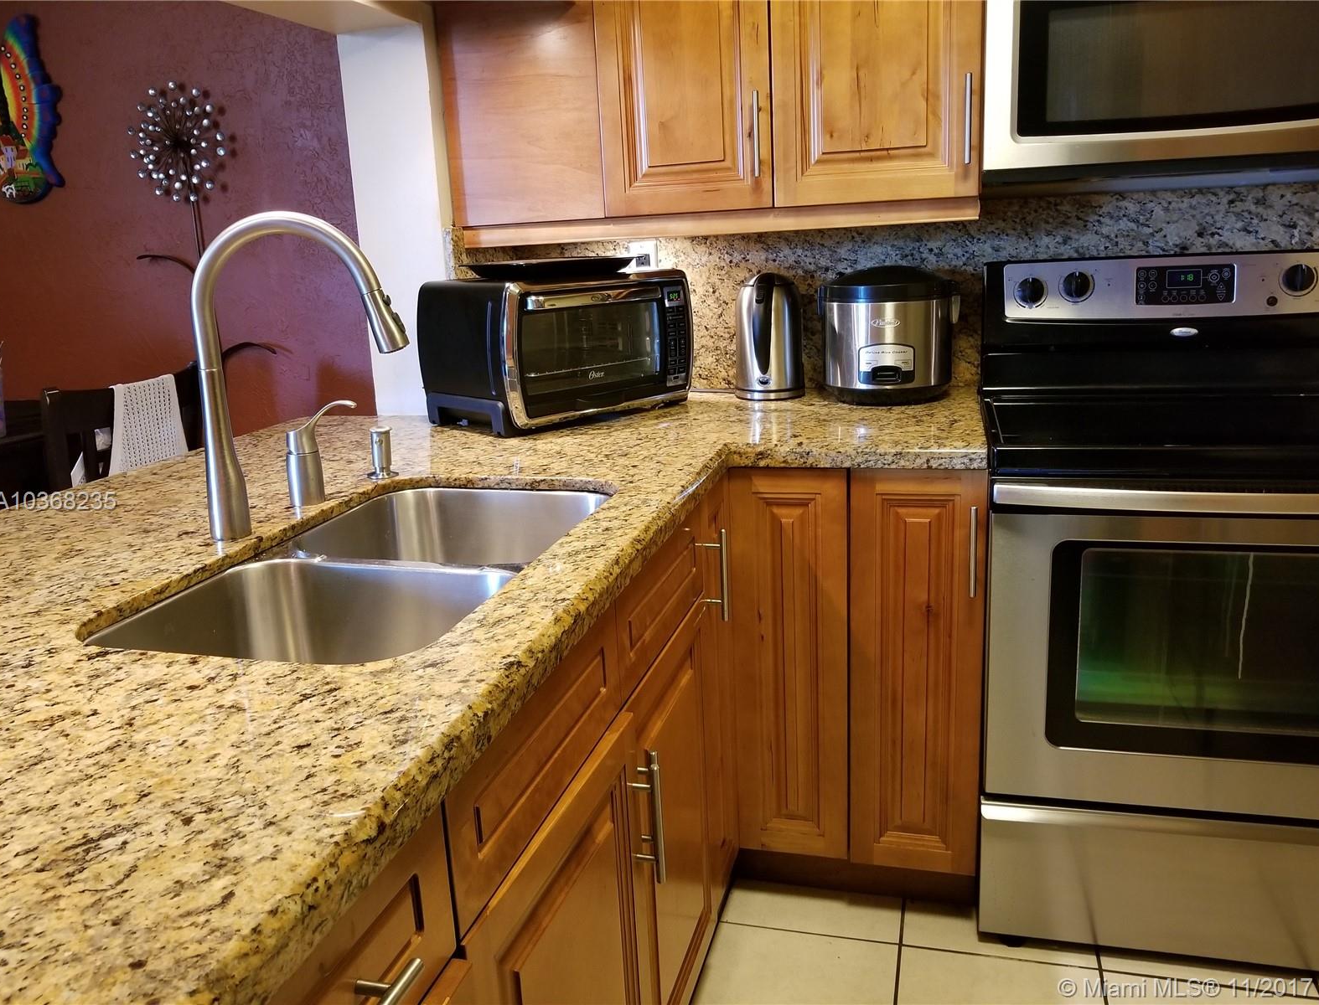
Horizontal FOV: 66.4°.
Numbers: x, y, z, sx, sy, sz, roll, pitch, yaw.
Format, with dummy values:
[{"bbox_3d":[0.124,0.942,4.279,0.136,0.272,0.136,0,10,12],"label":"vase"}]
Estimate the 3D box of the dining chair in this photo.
[{"bbox_3d":[-1.281,0.245,2.228,0.530,1.040,0.460,0,14,11],"label":"dining chair"}]

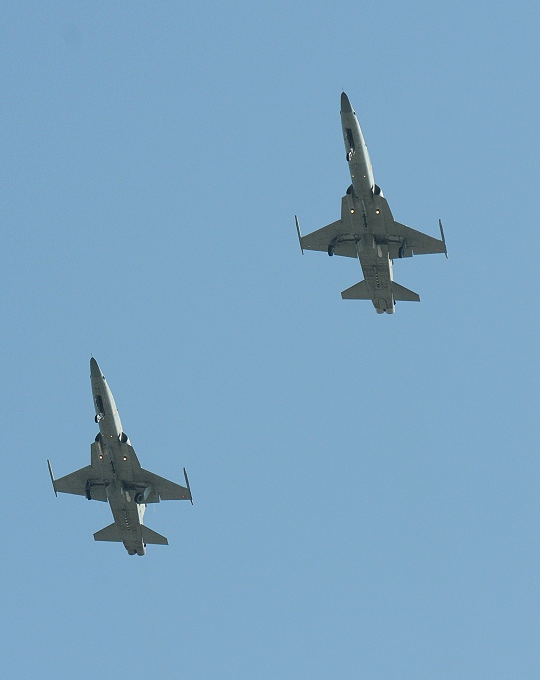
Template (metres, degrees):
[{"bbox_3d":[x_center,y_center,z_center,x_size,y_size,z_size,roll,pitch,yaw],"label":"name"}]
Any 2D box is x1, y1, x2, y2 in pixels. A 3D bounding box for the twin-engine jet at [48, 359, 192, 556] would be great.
[{"bbox_3d":[-8.519,6.176,364.505,8.200,4.080,14.500,3,-50,18],"label":"twin-engine jet"}]

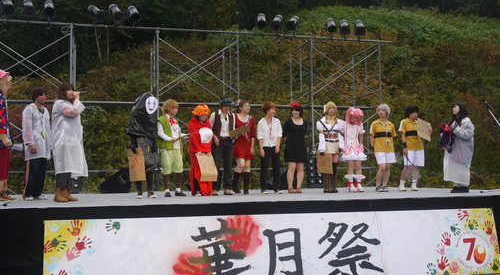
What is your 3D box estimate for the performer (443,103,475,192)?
[{"bbox_3d":[3.645,0.184,10.100,0.420,1.573,0.450,0,-3,-12],"label":"performer"}]

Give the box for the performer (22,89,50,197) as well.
[{"bbox_3d":[-3.303,0.201,8.950,0.300,1.533,0.410,-3,-4,38],"label":"performer"}]

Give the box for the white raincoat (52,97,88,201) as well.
[{"bbox_3d":[-2.565,0.165,8.276,0.460,1.490,0.500,-1,-3,7],"label":"white raincoat"}]

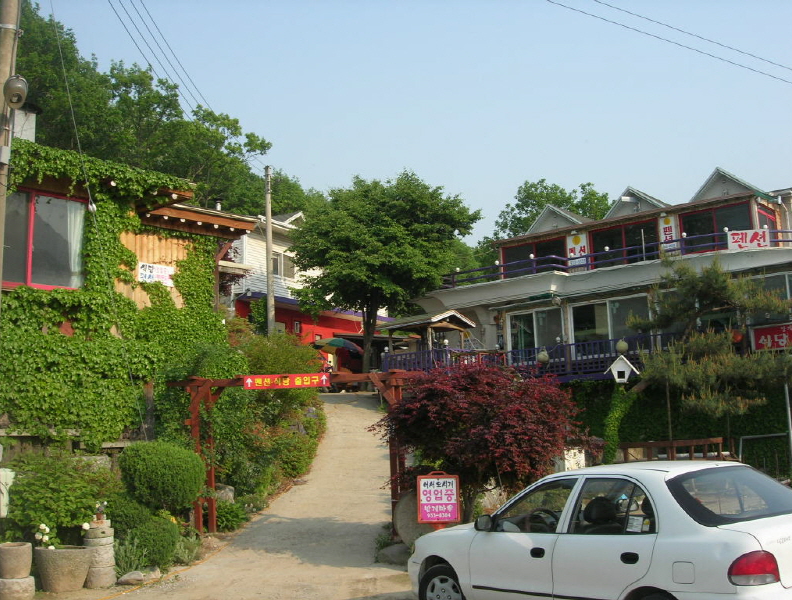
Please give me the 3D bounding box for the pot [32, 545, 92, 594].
[{"bbox_3d":[-3.722,3.002,9.800,0.670,0.509,0.600,-1,-9,0],"label":"pot"}]

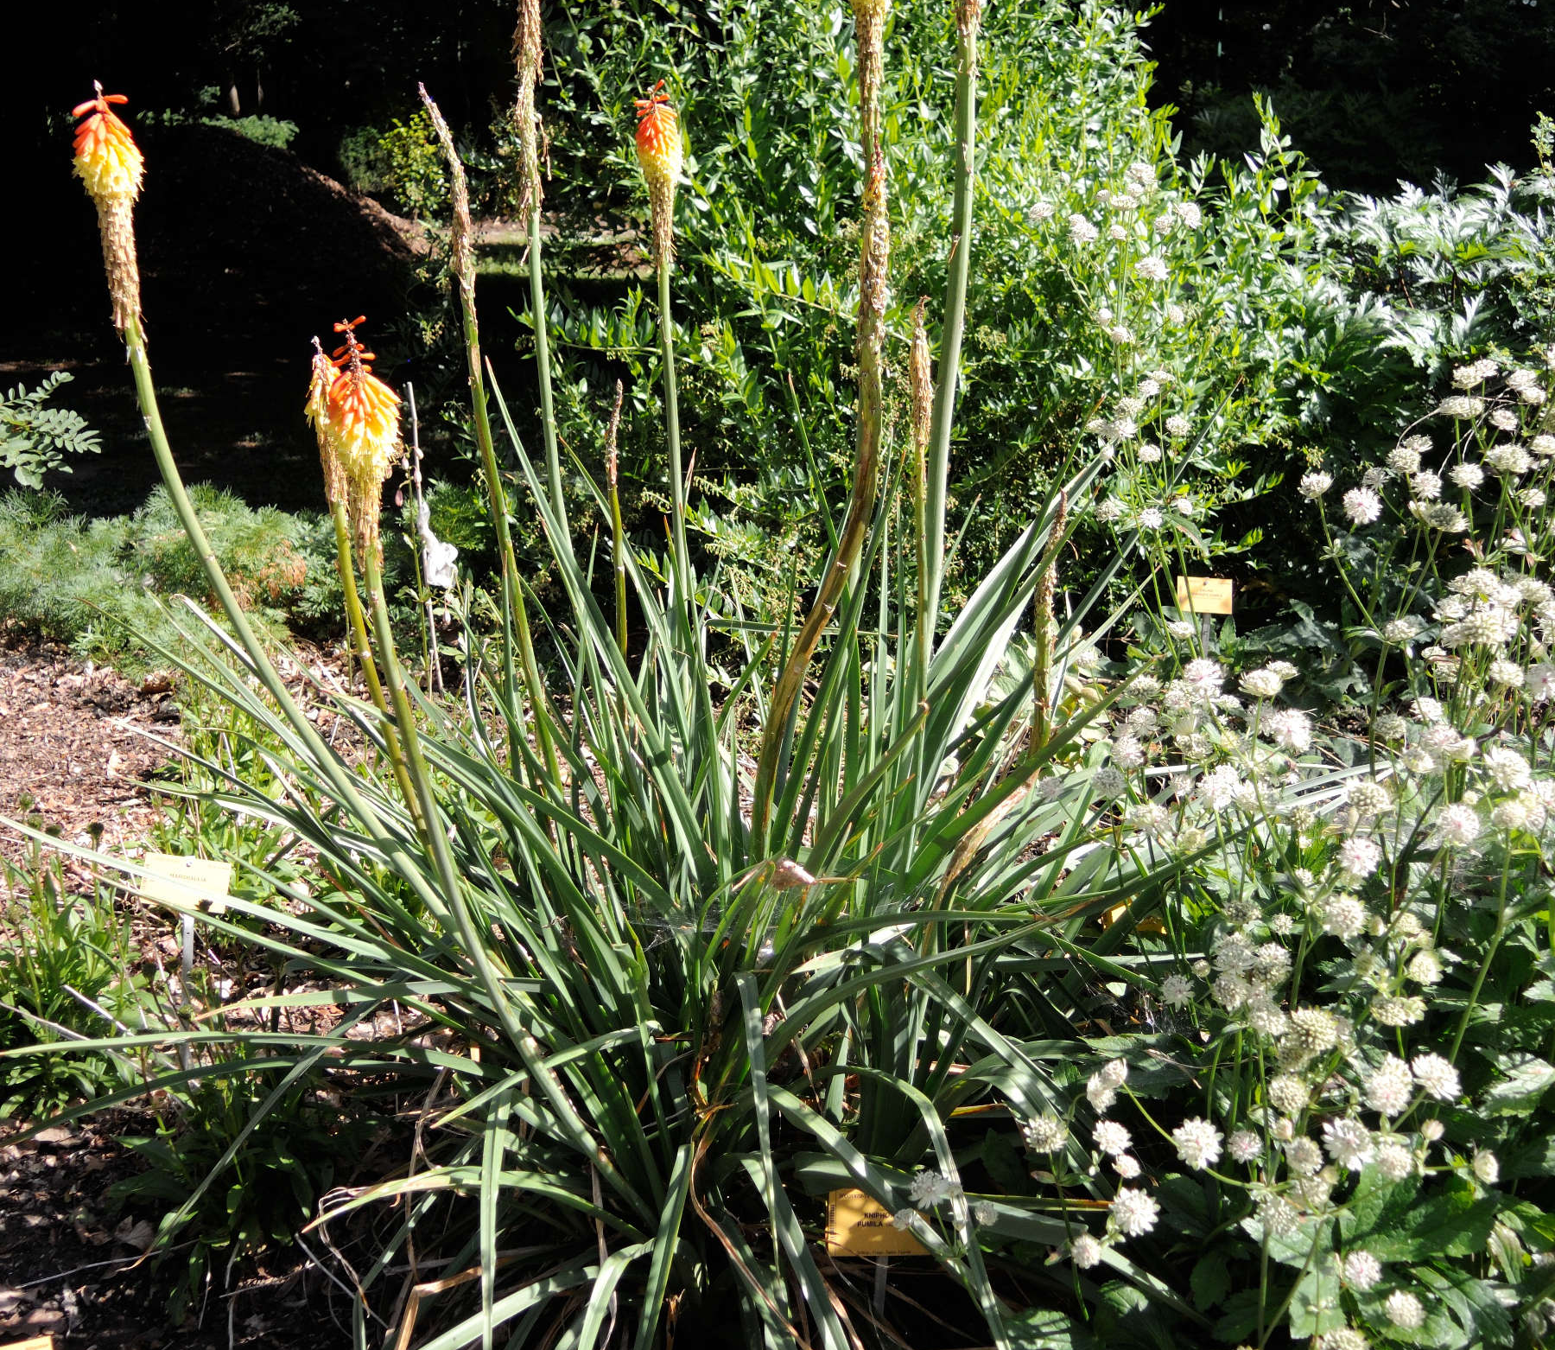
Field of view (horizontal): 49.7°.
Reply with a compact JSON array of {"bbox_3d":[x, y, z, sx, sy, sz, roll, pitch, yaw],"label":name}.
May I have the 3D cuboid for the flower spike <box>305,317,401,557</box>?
[{"bbox_3d":[-0.323,-0.182,1.280,0.073,0.178,0.065,0,15,0],"label":"flower spike"}]

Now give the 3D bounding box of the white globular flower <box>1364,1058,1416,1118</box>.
[{"bbox_3d":[0.449,0.302,1.230,0.041,0.036,0.041,8,20,22],"label":"white globular flower"}]

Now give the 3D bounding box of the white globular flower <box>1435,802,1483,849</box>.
[{"bbox_3d":[0.552,0.122,1.360,0.039,0.034,0.039,8,21,23],"label":"white globular flower"}]

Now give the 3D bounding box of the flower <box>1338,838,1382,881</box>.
[{"bbox_3d":[0.483,0.152,1.390,0.036,0.031,0.036,7,20,20],"label":"flower"}]

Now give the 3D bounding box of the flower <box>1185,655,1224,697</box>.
[{"bbox_3d":[0.445,0.002,1.750,0.042,0.036,0.042,0,15,0],"label":"flower"}]

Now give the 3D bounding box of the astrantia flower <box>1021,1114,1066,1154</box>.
[{"bbox_3d":[0.210,0.361,1.320,0.034,0.030,0.034,3,19,10],"label":"astrantia flower"}]

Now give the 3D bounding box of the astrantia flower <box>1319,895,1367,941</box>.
[{"bbox_3d":[0.459,0.198,1.360,0.038,0.034,0.038,7,20,19],"label":"astrantia flower"}]

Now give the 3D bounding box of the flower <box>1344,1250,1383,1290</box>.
[{"bbox_3d":[0.454,0.461,1.300,0.031,0.028,0.031,0,15,0],"label":"flower"}]

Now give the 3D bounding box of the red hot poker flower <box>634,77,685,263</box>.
[{"bbox_3d":[-0.111,-0.471,1.580,0.047,0.169,0.047,0,15,0],"label":"red hot poker flower"}]

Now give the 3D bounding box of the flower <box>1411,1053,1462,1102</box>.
[{"bbox_3d":[0.487,0.298,1.240,0.037,0.033,0.037,8,21,23],"label":"flower"}]

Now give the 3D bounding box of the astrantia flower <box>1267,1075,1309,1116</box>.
[{"bbox_3d":[0.414,0.341,1.360,0.034,0.031,0.034,0,15,0],"label":"astrantia flower"}]

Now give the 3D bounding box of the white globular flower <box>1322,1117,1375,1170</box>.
[{"bbox_3d":[0.447,0.367,1.310,0.042,0.035,0.042,0,15,0],"label":"white globular flower"}]

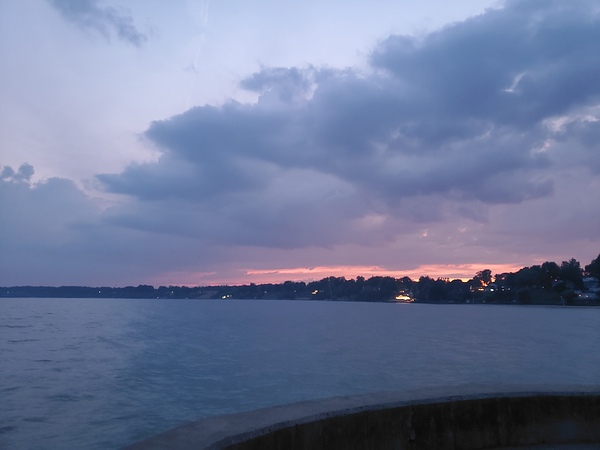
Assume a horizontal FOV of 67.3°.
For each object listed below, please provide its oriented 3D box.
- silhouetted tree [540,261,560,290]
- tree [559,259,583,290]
[{"bbox_3d":[106.710,21.510,192.000,7.500,12.910,7.500,-5,-10,29],"label":"silhouetted tree"},{"bbox_3d":[114.460,20.870,190.000,8.160,13.630,8.160,-5,-11,31],"label":"tree"}]

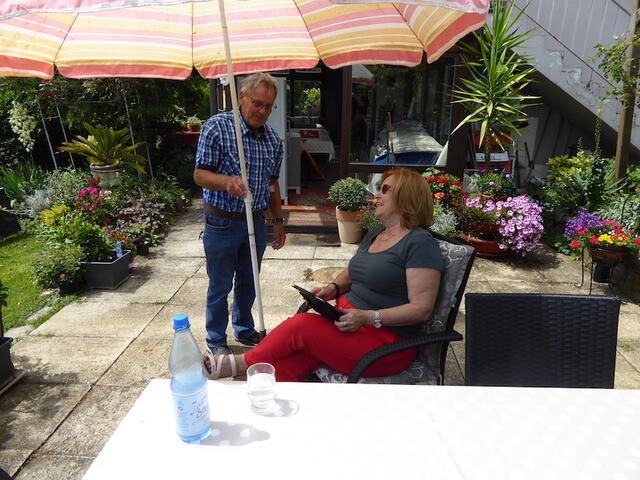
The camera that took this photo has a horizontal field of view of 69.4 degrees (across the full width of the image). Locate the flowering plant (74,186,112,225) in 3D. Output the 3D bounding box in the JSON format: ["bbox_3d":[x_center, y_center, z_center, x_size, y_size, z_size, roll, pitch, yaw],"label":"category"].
[{"bbox_3d":[-2.400,-0.333,4.936,0.400,0.440,0.380,0,18,0],"label":"flowering plant"}]

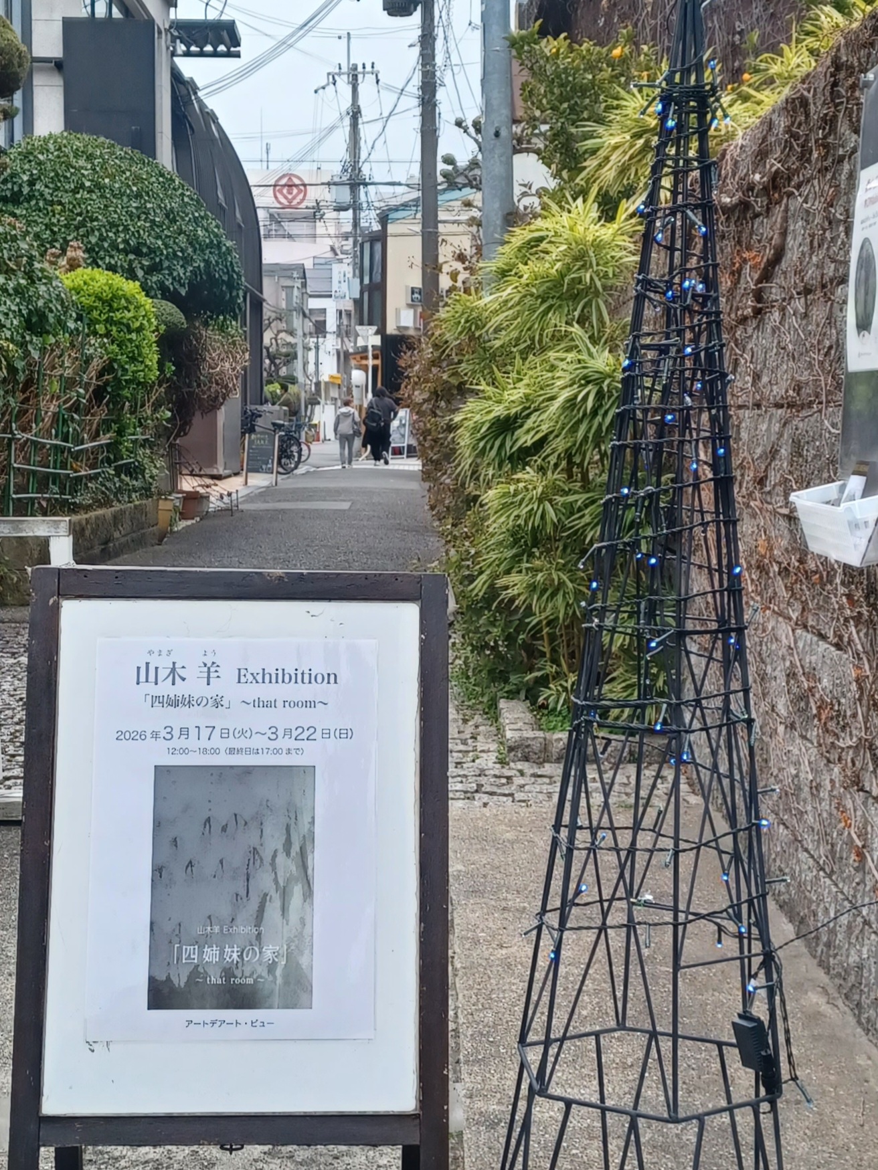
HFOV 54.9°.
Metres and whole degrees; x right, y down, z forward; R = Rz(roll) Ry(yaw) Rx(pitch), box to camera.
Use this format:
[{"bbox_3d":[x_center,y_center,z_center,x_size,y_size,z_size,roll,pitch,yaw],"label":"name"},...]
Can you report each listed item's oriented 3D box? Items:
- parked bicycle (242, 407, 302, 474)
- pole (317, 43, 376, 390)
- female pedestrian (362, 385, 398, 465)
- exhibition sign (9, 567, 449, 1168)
[{"bbox_3d":[-3.000,-2.450,14.400,1.720,1.100,0.570,3,5,31],"label":"parked bicycle"},{"bbox_3d":[-2.790,-10.300,25.500,1.750,12.200,0.900,0,5,0],"label":"pole"},{"bbox_3d":[-1.240,-3.320,17.600,0.600,1.650,0.480,0,5,-2],"label":"female pedestrian"},{"bbox_3d":[-0.310,0.505,1.280,0.630,1.060,0.360,0,5,-2],"label":"exhibition sign"}]

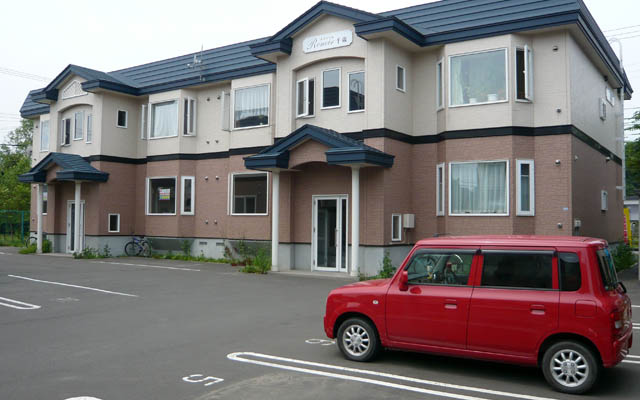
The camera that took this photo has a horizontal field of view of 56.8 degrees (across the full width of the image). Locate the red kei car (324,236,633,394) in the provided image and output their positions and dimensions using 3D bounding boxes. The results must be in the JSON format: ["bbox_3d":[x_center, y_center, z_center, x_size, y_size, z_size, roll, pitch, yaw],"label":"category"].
[{"bbox_3d":[1.810,1.205,7.130,3.395,1.505,1.480,-1,-2,32],"label":"red kei car"}]

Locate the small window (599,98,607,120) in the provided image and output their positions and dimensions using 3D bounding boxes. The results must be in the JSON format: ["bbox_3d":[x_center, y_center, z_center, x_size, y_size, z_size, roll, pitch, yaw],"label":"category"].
[{"bbox_3d":[8.704,-2.776,18.189,0.120,0.650,0.750,-1,-2,34],"label":"small window"}]

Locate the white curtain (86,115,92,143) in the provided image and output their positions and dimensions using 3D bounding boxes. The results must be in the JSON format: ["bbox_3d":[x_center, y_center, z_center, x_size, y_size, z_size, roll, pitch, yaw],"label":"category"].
[{"bbox_3d":[-8.968,-2.776,23.036,0.400,1.050,0.100,-1,-2,34],"label":"white curtain"}]

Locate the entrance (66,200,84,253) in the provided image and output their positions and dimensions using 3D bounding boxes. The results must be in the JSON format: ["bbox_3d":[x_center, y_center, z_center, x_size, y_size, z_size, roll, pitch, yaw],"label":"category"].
[{"bbox_3d":[-9.820,1.099,23.811,1.200,2.120,0.150,-1,-2,34],"label":"entrance"}]

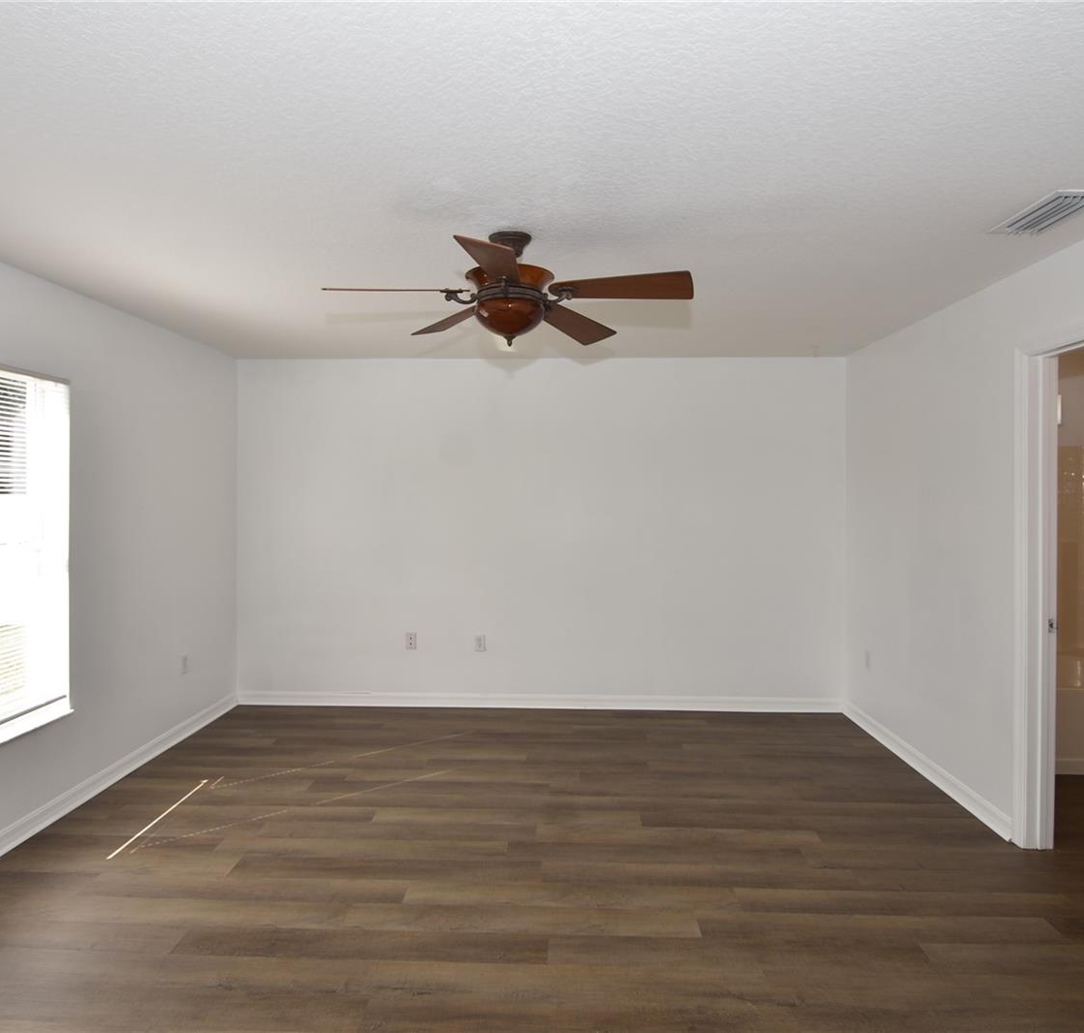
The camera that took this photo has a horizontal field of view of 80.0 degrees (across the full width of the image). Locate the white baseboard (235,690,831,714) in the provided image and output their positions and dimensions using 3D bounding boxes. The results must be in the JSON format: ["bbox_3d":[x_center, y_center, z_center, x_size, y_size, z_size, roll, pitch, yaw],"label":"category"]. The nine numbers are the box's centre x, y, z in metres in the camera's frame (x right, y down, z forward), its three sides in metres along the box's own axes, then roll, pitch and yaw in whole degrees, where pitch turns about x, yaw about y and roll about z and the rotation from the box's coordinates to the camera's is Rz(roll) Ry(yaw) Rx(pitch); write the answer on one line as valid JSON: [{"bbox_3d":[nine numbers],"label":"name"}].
[{"bbox_3d":[-0.045,1.296,4.540,4.250,0.100,0.015,0,2,2],"label":"white baseboard"}]

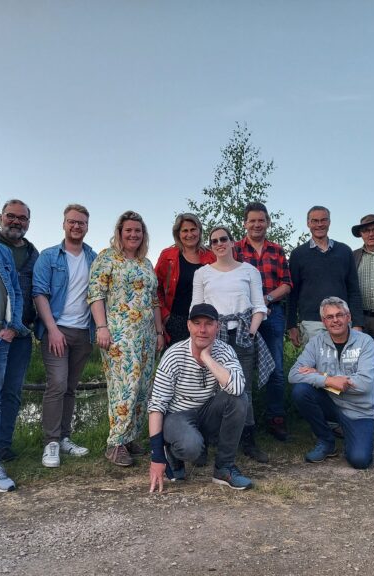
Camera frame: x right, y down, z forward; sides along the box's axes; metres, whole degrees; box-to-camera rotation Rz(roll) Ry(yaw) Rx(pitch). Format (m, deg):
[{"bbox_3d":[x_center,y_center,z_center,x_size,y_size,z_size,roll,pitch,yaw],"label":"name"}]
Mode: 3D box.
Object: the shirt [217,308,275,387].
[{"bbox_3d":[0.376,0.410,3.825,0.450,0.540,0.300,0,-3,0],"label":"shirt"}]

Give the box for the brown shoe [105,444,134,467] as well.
[{"bbox_3d":[-0.466,1.140,3.832,0.100,0.110,0.265,2,-3,-32],"label":"brown shoe"}]

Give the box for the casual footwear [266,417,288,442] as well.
[{"bbox_3d":[0.706,1.136,4.403,0.110,0.140,0.290,1,-3,-22],"label":"casual footwear"}]

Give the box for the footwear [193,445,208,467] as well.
[{"bbox_3d":[0.086,1.139,3.812,0.100,0.110,0.270,0,-3,5],"label":"footwear"}]

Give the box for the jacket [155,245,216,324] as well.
[{"bbox_3d":[0.018,0.018,4.033,0.480,0.620,0.300,0,-3,-8],"label":"jacket"}]

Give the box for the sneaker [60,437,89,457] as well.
[{"bbox_3d":[-0.814,1.148,4.012,0.290,0.110,0.105,-3,-4,44],"label":"sneaker"}]

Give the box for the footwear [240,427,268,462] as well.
[{"bbox_3d":[0.478,1.086,3.870,0.100,0.200,0.260,1,-3,-30],"label":"footwear"}]

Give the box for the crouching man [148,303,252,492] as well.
[{"bbox_3d":[0.071,0.636,3.435,0.590,1.080,0.680,0,-3,-8],"label":"crouching man"}]

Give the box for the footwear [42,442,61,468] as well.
[{"bbox_3d":[-0.929,1.137,3.802,0.110,0.115,0.290,0,-3,-8],"label":"footwear"}]

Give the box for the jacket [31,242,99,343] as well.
[{"bbox_3d":[-0.845,0.018,3.920,0.520,0.710,0.320,1,-2,-22],"label":"jacket"}]

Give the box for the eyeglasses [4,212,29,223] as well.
[{"bbox_3d":[-1.116,-0.465,3.630,0.150,0.050,0.150,10,0,-17],"label":"eyeglasses"}]

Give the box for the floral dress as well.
[{"bbox_3d":[-0.446,0.411,3.895,0.500,1.370,0.360,1,-3,-15],"label":"floral dress"}]

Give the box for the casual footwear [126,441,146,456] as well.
[{"bbox_3d":[-0.374,1.149,4.032,0.100,0.110,0.265,2,-3,-40],"label":"casual footwear"}]

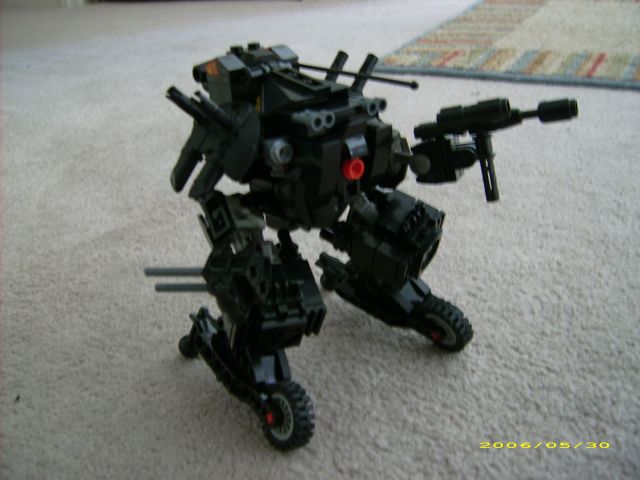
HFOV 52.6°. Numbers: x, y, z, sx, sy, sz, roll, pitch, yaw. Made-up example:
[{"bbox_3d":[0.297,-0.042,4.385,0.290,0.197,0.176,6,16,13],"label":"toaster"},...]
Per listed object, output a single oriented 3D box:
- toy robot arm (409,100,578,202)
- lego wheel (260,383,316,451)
[{"bbox_3d":[0.078,-0.040,0.293,0.074,0.046,0.019,-3,25,30],"label":"toy robot arm"},{"bbox_3d":[-0.016,0.082,0.302,0.011,0.030,0.030,-2,22,-41],"label":"lego wheel"}]

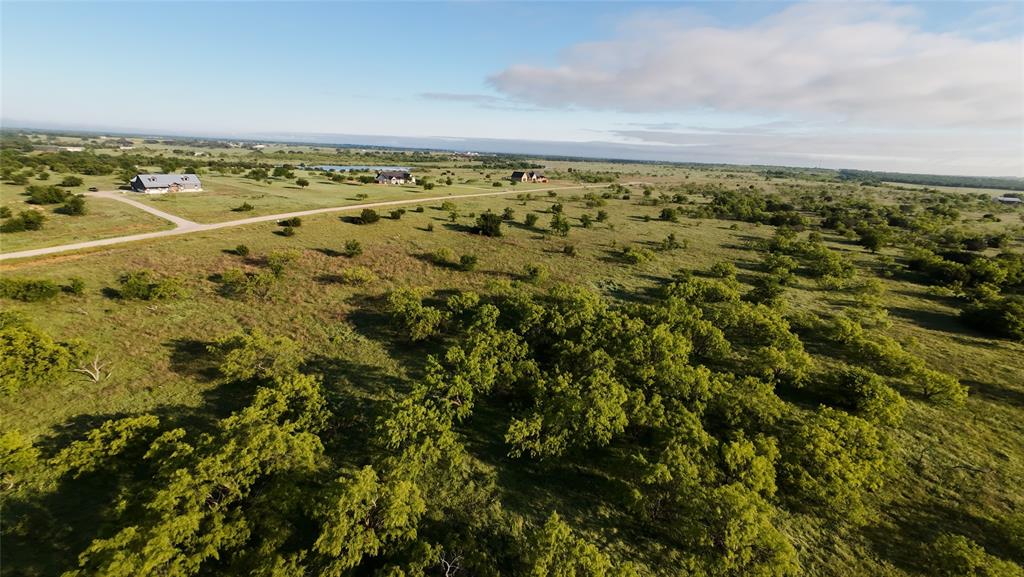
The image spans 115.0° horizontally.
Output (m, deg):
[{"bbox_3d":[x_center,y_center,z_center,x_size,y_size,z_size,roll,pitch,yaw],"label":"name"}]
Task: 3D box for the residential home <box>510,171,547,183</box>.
[{"bbox_3d":[17.030,-106.180,311.940,29.100,8.200,19.400,-16,29,-38],"label":"residential home"}]

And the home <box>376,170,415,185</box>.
[{"bbox_3d":[-87.720,-83.670,246.750,13.600,7.400,23.100,19,28,35],"label":"home"}]

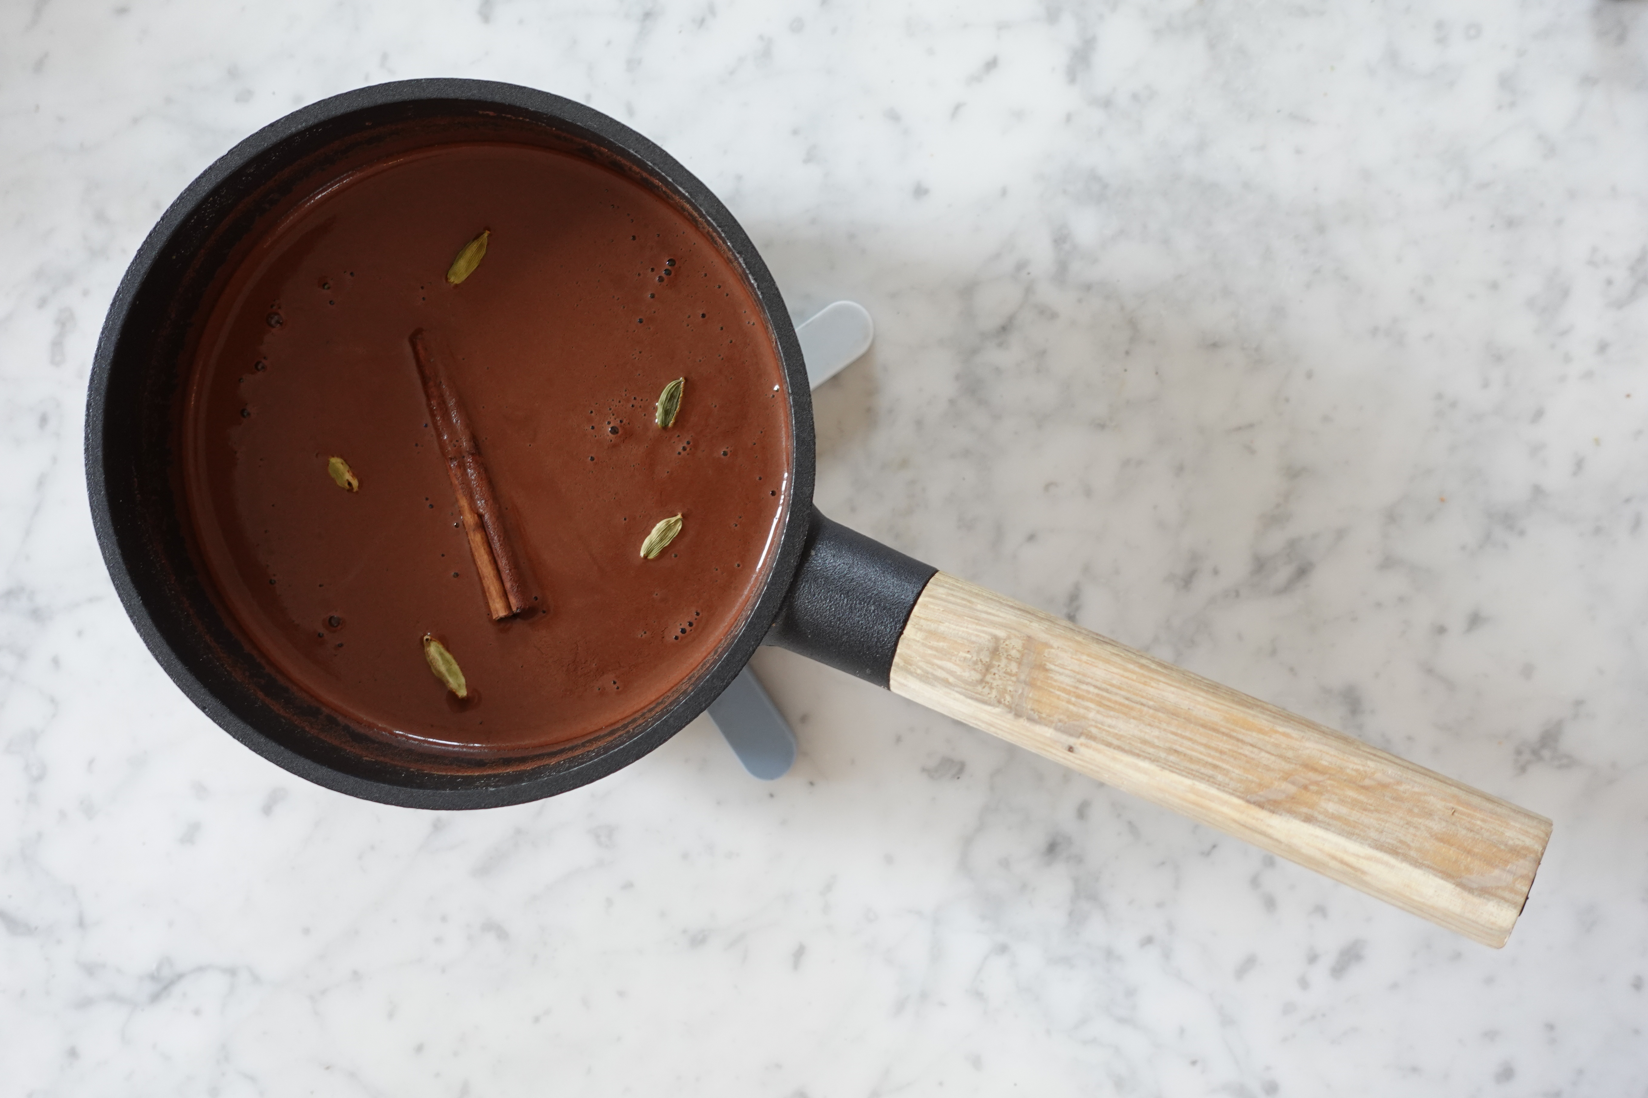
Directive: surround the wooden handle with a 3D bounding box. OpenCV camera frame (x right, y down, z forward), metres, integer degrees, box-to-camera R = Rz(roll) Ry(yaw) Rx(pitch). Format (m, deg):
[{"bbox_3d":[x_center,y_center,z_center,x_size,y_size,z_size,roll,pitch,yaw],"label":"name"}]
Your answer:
[{"bbox_3d":[0.085,0.045,0.414,0.145,0.023,0.030,22,93,16],"label":"wooden handle"}]

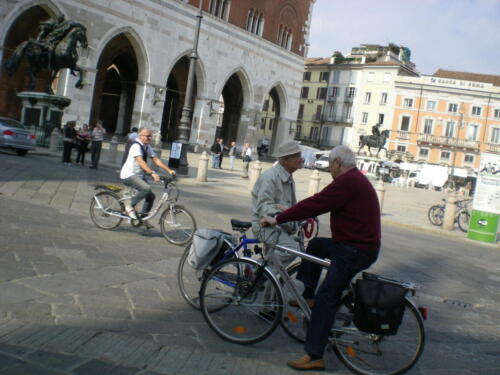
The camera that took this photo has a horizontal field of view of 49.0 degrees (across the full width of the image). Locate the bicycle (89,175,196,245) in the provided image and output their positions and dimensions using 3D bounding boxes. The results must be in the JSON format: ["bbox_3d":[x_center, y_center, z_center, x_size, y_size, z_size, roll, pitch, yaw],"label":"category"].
[{"bbox_3d":[-1.602,0.265,8.330,1.820,1.030,0.600,9,4,19],"label":"bicycle"}]

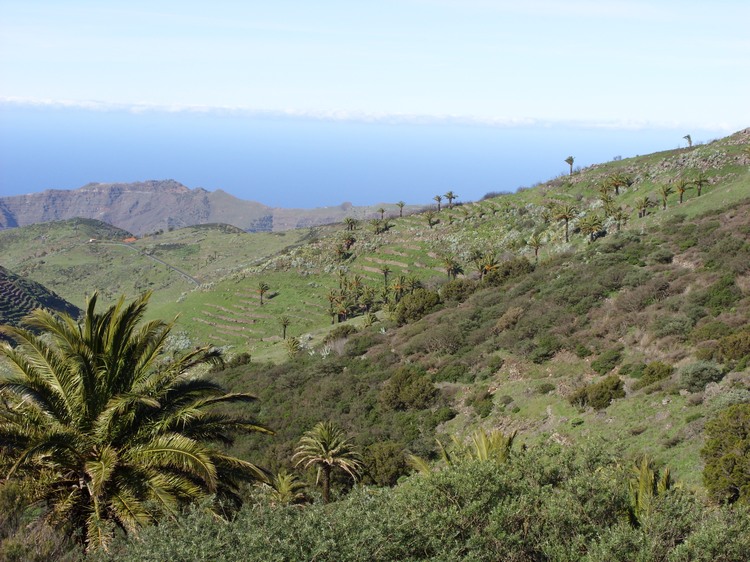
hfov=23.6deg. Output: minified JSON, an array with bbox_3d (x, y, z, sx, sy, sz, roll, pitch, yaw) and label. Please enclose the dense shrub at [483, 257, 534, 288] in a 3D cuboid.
[{"bbox_3d":[30.675,-2.167,410.000,11.403,6.842,9.693,2,6,4],"label":"dense shrub"}]

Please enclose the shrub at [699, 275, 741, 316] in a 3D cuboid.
[{"bbox_3d":[34.694,1.352,180.000,4.210,3.800,3.780,2,6,0],"label":"shrub"}]

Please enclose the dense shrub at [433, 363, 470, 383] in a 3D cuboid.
[{"bbox_3d":[9.149,10.943,215.000,4.545,2.392,4.090,2,6,3],"label":"dense shrub"}]

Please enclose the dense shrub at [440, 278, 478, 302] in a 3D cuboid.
[{"bbox_3d":[21.622,2.431,460.000,9.530,6.020,8.100,2,6,0],"label":"dense shrub"}]

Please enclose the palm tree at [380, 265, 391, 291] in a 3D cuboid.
[{"bbox_3d":[3.621,-1.035,620.000,3.449,9.312,3.449,2,6,0],"label":"palm tree"}]

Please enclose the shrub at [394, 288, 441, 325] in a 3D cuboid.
[{"bbox_3d":[10.402,6.241,440.000,11.030,8.640,9.380,2,6,0],"label":"shrub"}]

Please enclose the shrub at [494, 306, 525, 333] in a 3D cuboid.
[{"bbox_3d":[18.194,5.247,245.000,4.361,3.543,3.925,3,6,4],"label":"shrub"}]

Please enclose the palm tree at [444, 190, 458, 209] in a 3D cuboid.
[{"bbox_3d":[30.639,-32.642,720.000,5.500,7.070,5.500,2,6,0],"label":"palm tree"}]

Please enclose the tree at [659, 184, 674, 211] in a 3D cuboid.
[{"bbox_3d":[62.428,-17.883,385.000,3.430,5.570,3.430,2,6,0],"label":"tree"}]

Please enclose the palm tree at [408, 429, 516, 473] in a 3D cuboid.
[{"bbox_3d":[3.310,7.225,68.000,4.090,3.290,4.090,2,6,0],"label":"palm tree"}]

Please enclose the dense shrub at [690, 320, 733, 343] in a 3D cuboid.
[{"bbox_3d":[31.821,4.776,170.000,3.972,2.080,3.575,3,6,11],"label":"dense shrub"}]

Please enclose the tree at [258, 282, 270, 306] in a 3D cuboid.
[{"bbox_3d":[-40.569,4.956,660.000,4.320,8.640,4.320,2,6,0],"label":"tree"}]

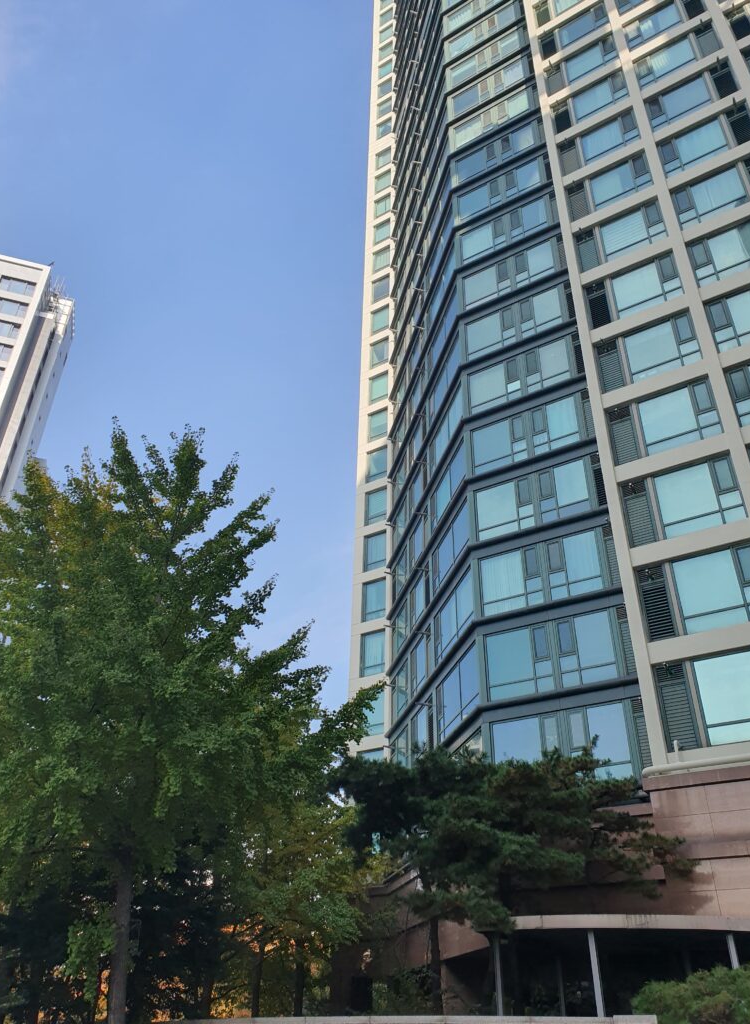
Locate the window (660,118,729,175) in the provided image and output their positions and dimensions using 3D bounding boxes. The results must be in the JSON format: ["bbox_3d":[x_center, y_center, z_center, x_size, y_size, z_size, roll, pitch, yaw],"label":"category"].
[{"bbox_3d":[12.499,-14.145,30.121,2.287,2.165,0.200,-18,-37,27],"label":"window"}]

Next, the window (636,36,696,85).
[{"bbox_3d":[12.417,-19.158,32.897,2.353,2.144,0.200,-18,-37,27],"label":"window"}]

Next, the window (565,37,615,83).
[{"bbox_3d":[10.145,-21.401,36.364,2.280,2.120,0.200,-18,-37,27],"label":"window"}]

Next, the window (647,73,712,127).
[{"bbox_3d":[12.560,-16.724,31.747,2.287,2.165,0.200,-18,-37,27],"label":"window"}]

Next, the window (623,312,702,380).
[{"bbox_3d":[9.752,-5.601,26.180,2.271,2.144,0.200,-18,-37,27],"label":"window"}]

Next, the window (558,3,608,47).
[{"bbox_3d":[10.139,-23.511,37.405,2.271,2.144,0.200,-18,-37,27],"label":"window"}]

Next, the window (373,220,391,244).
[{"bbox_3d":[0.578,-21.491,59.124,1.500,2.120,0.200,-18,-37,27],"label":"window"}]

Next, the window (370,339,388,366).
[{"bbox_3d":[0.353,-10.553,51.285,1.495,2.265,0.200,-18,-37,27],"label":"window"}]

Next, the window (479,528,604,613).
[{"bbox_3d":[5.662,2.047,26.606,4.400,2.220,0.200,-18,-37,27],"label":"window"}]

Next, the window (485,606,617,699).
[{"bbox_3d":[5.733,4.743,25.348,4.483,2.226,0.200,-18,-37,27],"label":"window"}]

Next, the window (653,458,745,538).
[{"bbox_3d":[9.746,-0.470,23.314,2.333,2.165,0.200,-18,-37,27],"label":"window"}]

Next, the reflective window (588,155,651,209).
[{"bbox_3d":[10.053,-13.369,31.444,2.333,2.165,0.200,-18,-37,27],"label":"reflective window"}]

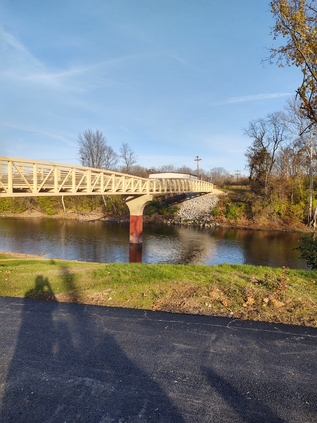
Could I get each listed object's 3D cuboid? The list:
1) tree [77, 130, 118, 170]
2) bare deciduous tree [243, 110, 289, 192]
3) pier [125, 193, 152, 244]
[{"bbox_3d":[-20.920,-18.660,115.000,13.500,20.500,12.500,0,4,-10],"label":"tree"},{"bbox_3d":[24.230,-13.130,74.000,10.000,19.000,9.000,2,4,17],"label":"bare deciduous tree"},{"bbox_3d":[-2.550,1.010,42.500,3.500,6.400,1.350,2,4,22],"label":"pier"}]

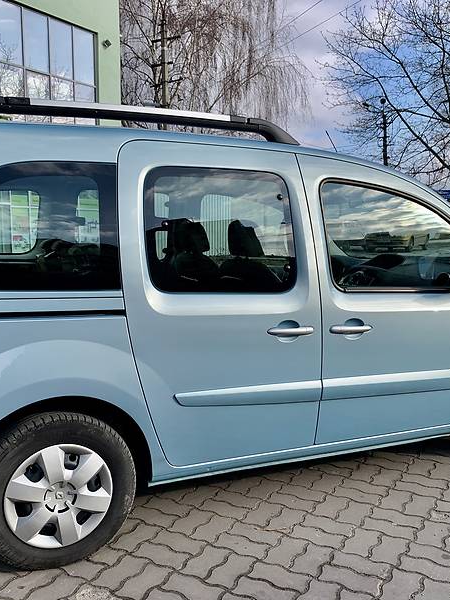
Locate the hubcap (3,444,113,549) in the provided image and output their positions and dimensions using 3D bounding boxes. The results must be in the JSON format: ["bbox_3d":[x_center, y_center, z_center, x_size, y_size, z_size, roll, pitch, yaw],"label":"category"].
[{"bbox_3d":[-0.649,0.764,2.359,0.412,0.412,0.050,-3,6,-25],"label":"hubcap"}]

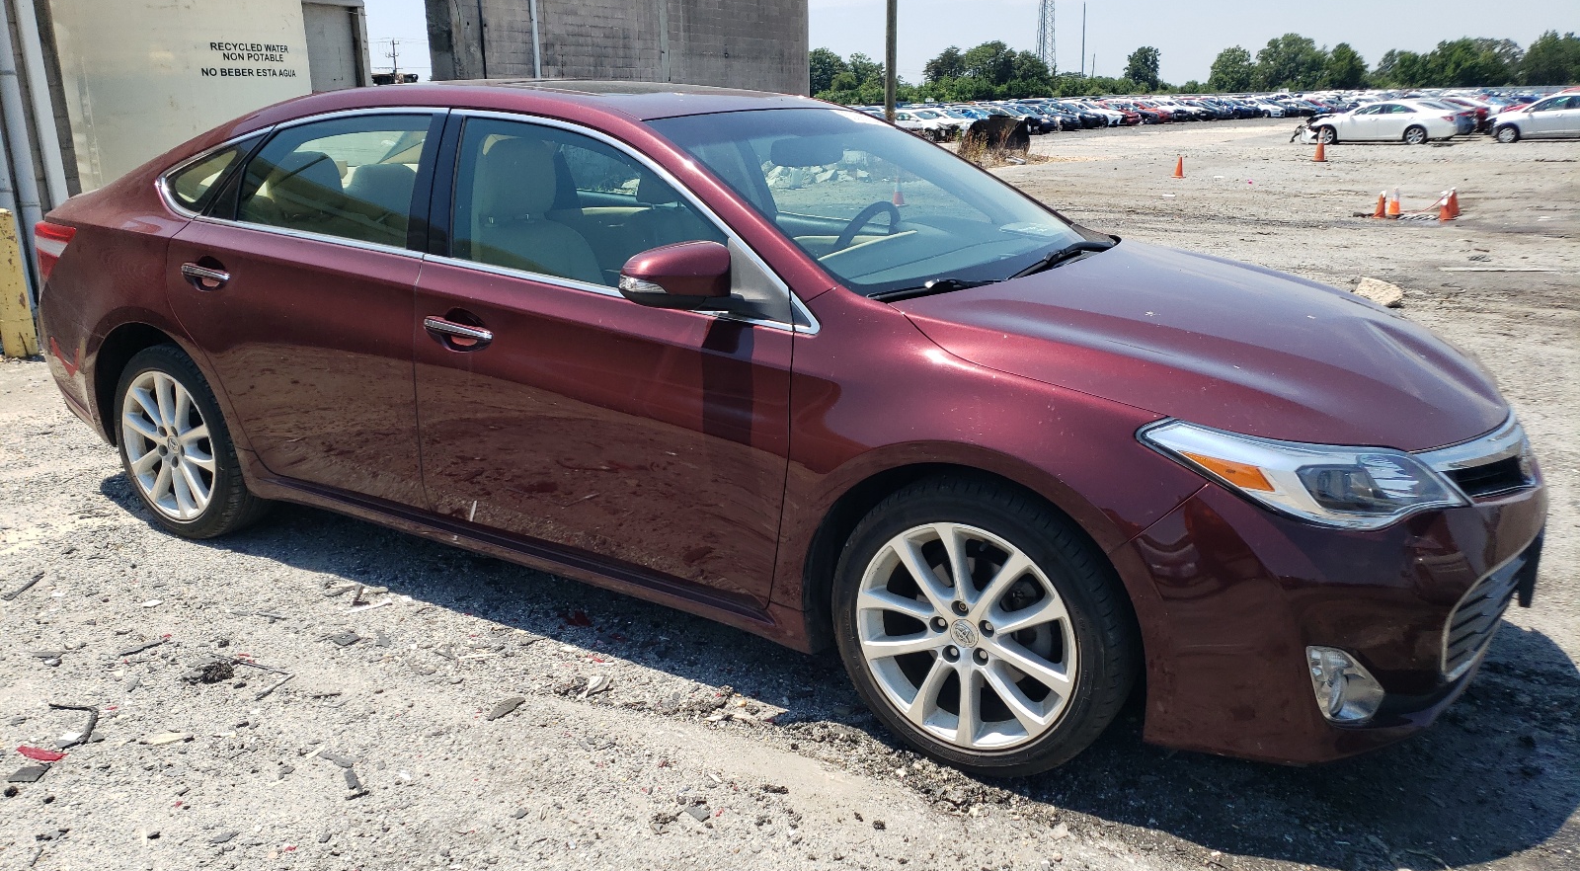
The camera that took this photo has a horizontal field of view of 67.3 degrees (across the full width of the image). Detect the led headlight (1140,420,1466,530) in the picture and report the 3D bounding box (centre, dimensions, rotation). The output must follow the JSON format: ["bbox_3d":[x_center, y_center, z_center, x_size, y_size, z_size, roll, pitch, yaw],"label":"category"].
[{"bbox_3d":[0.988,0.060,2.283,0.585,0.210,0.355,9,18,29],"label":"led headlight"}]

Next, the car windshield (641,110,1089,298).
[{"bbox_3d":[0.298,-0.687,3.305,0.940,0.120,1.480,38,30,18],"label":"car windshield"}]

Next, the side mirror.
[{"bbox_3d":[-0.254,-0.355,2.611,0.210,0.162,0.220,9,18,29],"label":"side mirror"}]

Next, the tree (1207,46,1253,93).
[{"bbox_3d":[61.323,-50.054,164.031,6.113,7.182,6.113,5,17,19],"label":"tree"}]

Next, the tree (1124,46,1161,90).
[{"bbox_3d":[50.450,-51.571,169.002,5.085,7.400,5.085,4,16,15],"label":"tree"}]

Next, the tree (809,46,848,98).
[{"bbox_3d":[5.076,-52.428,176.330,7.500,10.000,7.500,-1,15,0],"label":"tree"}]

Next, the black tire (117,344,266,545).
[{"bbox_3d":[-1.984,0.012,3.993,0.660,0.655,0.225,9,18,30],"label":"black tire"}]

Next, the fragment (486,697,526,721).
[{"bbox_3d":[-0.691,0.668,2.878,0.044,0.016,0.122,6,17,24],"label":"fragment"}]

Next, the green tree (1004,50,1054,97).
[{"bbox_3d":[35.107,-52.075,176.277,7.300,9.600,7.300,-1,15,0],"label":"green tree"}]

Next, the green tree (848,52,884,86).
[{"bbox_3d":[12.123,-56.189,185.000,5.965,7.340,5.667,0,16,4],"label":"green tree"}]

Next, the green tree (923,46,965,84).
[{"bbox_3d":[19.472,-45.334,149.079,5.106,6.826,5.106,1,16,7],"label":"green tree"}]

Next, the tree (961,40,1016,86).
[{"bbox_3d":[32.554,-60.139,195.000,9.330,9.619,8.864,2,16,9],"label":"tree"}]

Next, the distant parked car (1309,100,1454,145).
[{"bbox_3d":[20.450,-10.860,41.100,4.750,1.450,1.820,9,18,33],"label":"distant parked car"}]

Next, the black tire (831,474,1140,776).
[{"bbox_3d":[0.421,0.401,2.572,0.660,0.655,0.225,9,18,30],"label":"black tire"}]

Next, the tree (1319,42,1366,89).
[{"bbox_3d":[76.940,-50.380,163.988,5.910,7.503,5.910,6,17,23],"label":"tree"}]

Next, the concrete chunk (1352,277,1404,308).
[{"bbox_3d":[4.188,-1.020,8.450,0.360,0.165,0.250,5,16,19],"label":"concrete chunk"}]

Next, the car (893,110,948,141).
[{"bbox_3d":[6.150,-14.950,57.200,4.700,1.450,1.820,11,20,37],"label":"car"}]

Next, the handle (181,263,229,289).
[{"bbox_3d":[-1.758,-0.484,3.574,0.215,0.042,0.050,9,18,30],"label":"handle"}]

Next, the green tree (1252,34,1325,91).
[{"bbox_3d":[84.044,-62.409,200.000,12.274,10.938,11.660,6,17,23],"label":"green tree"}]

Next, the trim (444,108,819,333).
[{"bbox_3d":[-0.421,-0.535,2.809,1.210,0.467,0.170,9,18,31],"label":"trim"}]

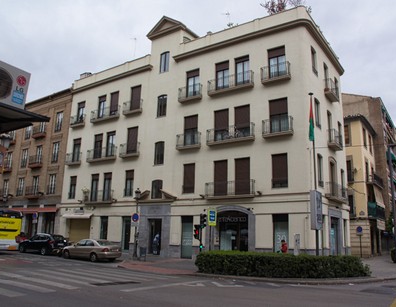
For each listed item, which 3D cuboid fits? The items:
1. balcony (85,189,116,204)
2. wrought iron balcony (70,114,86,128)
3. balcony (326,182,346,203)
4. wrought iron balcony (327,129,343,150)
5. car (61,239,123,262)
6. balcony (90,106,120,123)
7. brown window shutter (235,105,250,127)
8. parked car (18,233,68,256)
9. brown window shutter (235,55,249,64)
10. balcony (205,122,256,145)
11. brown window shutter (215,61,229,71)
[{"bbox_3d":[-8.693,3.882,30.446,3.027,1.075,0.480,-7,-16,33],"label":"balcony"},{"bbox_3d":[-11.920,-3.190,34.404,1.557,1.093,0.480,-7,-16,33],"label":"wrought iron balcony"},{"bbox_3d":[9.931,2.856,24.639,0.480,1.070,3.581,-8,-16,35],"label":"balcony"},{"bbox_3d":[9.893,-0.908,24.807,0.490,1.155,2.065,-8,-16,35],"label":"wrought iron balcony"},{"bbox_3d":[-7.292,6.570,23.786,4.530,1.430,1.750,-7,-15,32],"label":"car"},{"bbox_3d":[-8.487,-3.570,31.515,3.450,0.980,0.450,-7,-15,33],"label":"balcony"},{"bbox_3d":[3.173,-2.529,24.170,1.162,1.553,0.100,-7,-15,31],"label":"brown window shutter"},{"bbox_3d":[-12.406,7.329,27.959,4.500,1.600,1.830,-7,-15,32],"label":"parked car"},{"bbox_3d":[3.258,-6.796,25.128,1.134,0.379,0.100,-7,-15,31],"label":"brown window shutter"},{"bbox_3d":[2.214,-1.282,23.652,3.450,1.080,0.460,-7,-15,33],"label":"balcony"},{"bbox_3d":[1.909,-6.651,26.444,1.140,0.656,0.060,-7,-16,33],"label":"brown window shutter"}]

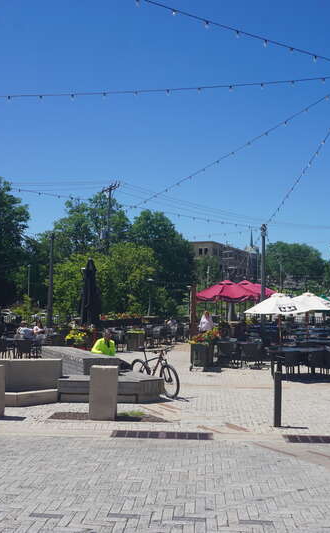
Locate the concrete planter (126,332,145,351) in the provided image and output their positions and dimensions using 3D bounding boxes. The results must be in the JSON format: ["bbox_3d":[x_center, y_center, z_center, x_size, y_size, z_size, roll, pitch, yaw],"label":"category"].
[{"bbox_3d":[-1.216,3.164,22.200,0.780,0.760,0.750,1,-3,-3],"label":"concrete planter"}]

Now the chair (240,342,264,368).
[{"bbox_3d":[2.823,2.864,17.300,0.580,0.810,0.580,1,-4,0],"label":"chair"}]

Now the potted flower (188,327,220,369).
[{"bbox_3d":[1.177,2.507,16.300,0.920,1.300,0.850,1,-3,-3],"label":"potted flower"}]

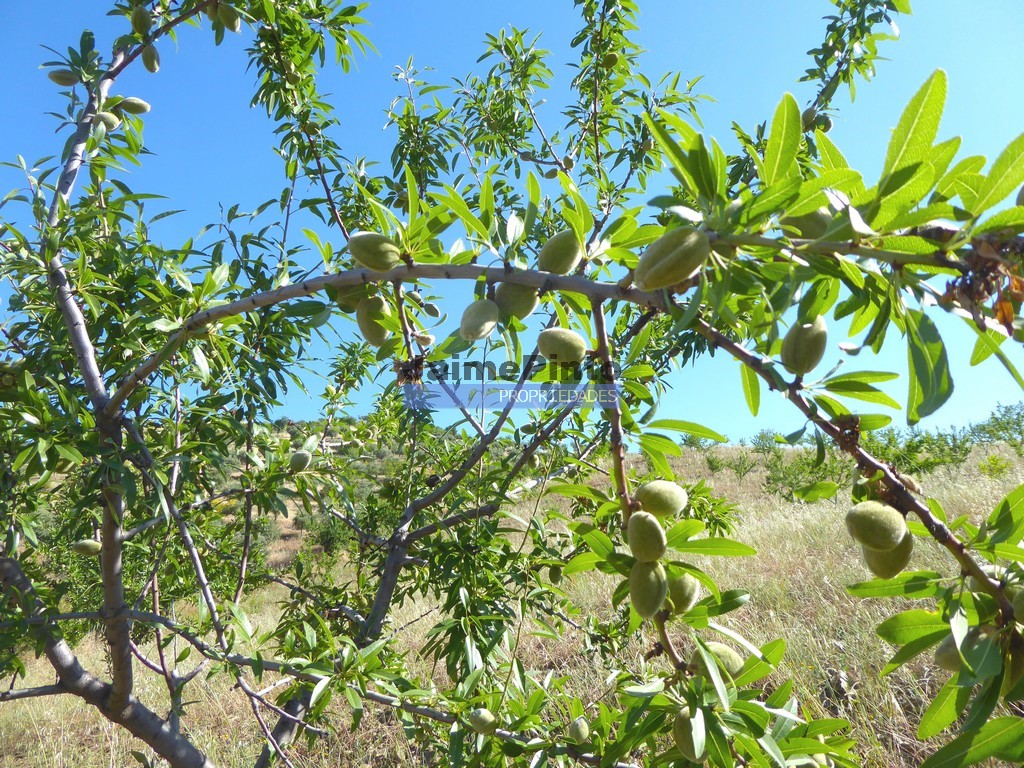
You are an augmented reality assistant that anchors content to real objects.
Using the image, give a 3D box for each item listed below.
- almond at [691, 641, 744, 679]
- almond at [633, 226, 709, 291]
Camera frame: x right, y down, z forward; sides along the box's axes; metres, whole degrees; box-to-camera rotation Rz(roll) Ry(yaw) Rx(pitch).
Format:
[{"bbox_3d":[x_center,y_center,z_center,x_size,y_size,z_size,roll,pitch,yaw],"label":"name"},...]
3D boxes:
[{"bbox_3d":[0.153,0.206,0.550,0.041,0.028,0.027,15,-16,8],"label":"almond"},{"bbox_3d":[0.072,-0.057,0.335,0.040,0.022,0.026,-38,0,15],"label":"almond"}]

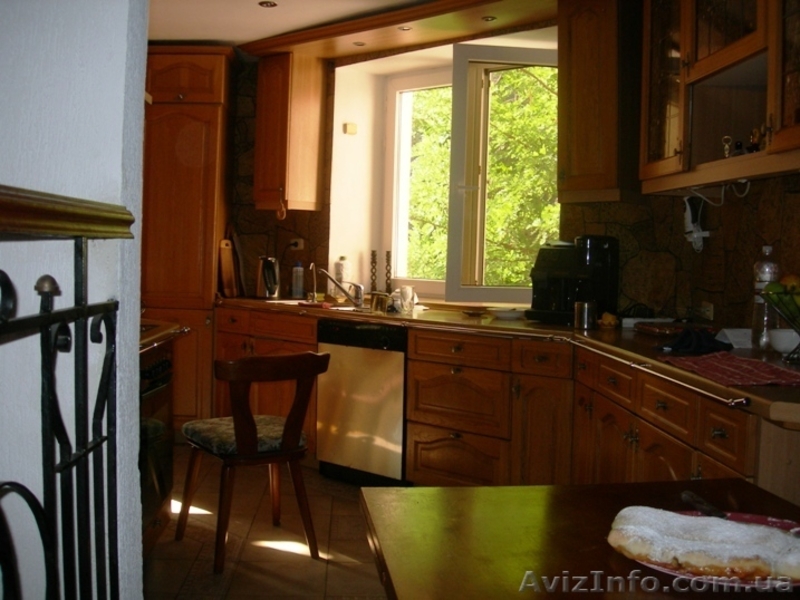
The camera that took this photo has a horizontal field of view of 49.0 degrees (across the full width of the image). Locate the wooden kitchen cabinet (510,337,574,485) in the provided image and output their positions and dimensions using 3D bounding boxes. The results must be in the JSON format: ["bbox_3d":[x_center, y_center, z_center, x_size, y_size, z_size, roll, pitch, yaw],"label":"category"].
[{"bbox_3d":[0.777,0.562,3.954,0.298,0.813,0.570,4,4,41],"label":"wooden kitchen cabinet"}]

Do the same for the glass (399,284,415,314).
[{"bbox_3d":[0.036,-0.006,4.338,0.073,0.142,0.073,2,3,0],"label":"glass"}]

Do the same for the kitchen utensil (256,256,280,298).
[{"bbox_3d":[-0.813,-0.140,5.450,0.140,0.255,0.180,0,4,-30],"label":"kitchen utensil"}]

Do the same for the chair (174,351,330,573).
[{"bbox_3d":[-0.591,0.599,3.524,0.450,0.815,0.510,0,4,-30],"label":"chair"}]

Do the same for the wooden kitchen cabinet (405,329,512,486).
[{"bbox_3d":[0.438,0.537,4.250,0.602,0.813,0.570,4,4,41],"label":"wooden kitchen cabinet"}]

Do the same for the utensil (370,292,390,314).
[{"bbox_3d":[-0.096,0.018,4.430,0.100,0.105,0.090,4,4,41],"label":"utensil"}]

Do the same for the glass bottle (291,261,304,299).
[{"bbox_3d":[-0.633,-0.127,5.420,0.085,0.235,0.075,4,4,41],"label":"glass bottle"}]

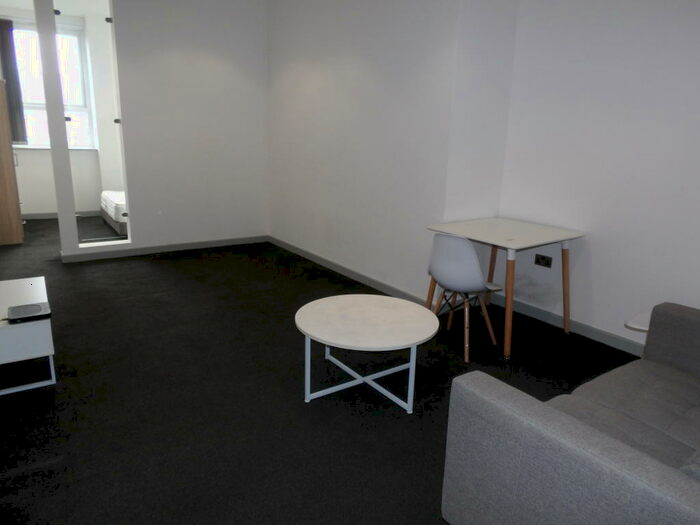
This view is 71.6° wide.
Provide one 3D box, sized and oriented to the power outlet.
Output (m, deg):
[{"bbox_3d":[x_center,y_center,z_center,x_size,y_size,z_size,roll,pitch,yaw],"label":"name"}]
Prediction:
[{"bbox_3d":[1.516,-0.014,3.814,0.012,0.086,0.146,-8,17,-33],"label":"power outlet"}]

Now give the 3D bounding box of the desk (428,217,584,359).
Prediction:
[{"bbox_3d":[1.116,0.135,3.613,0.885,0.760,0.865,-9,18,-35],"label":"desk"}]

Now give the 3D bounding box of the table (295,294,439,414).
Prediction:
[{"bbox_3d":[0.090,0.506,2.789,0.805,0.410,0.805,1,15,0],"label":"table"}]

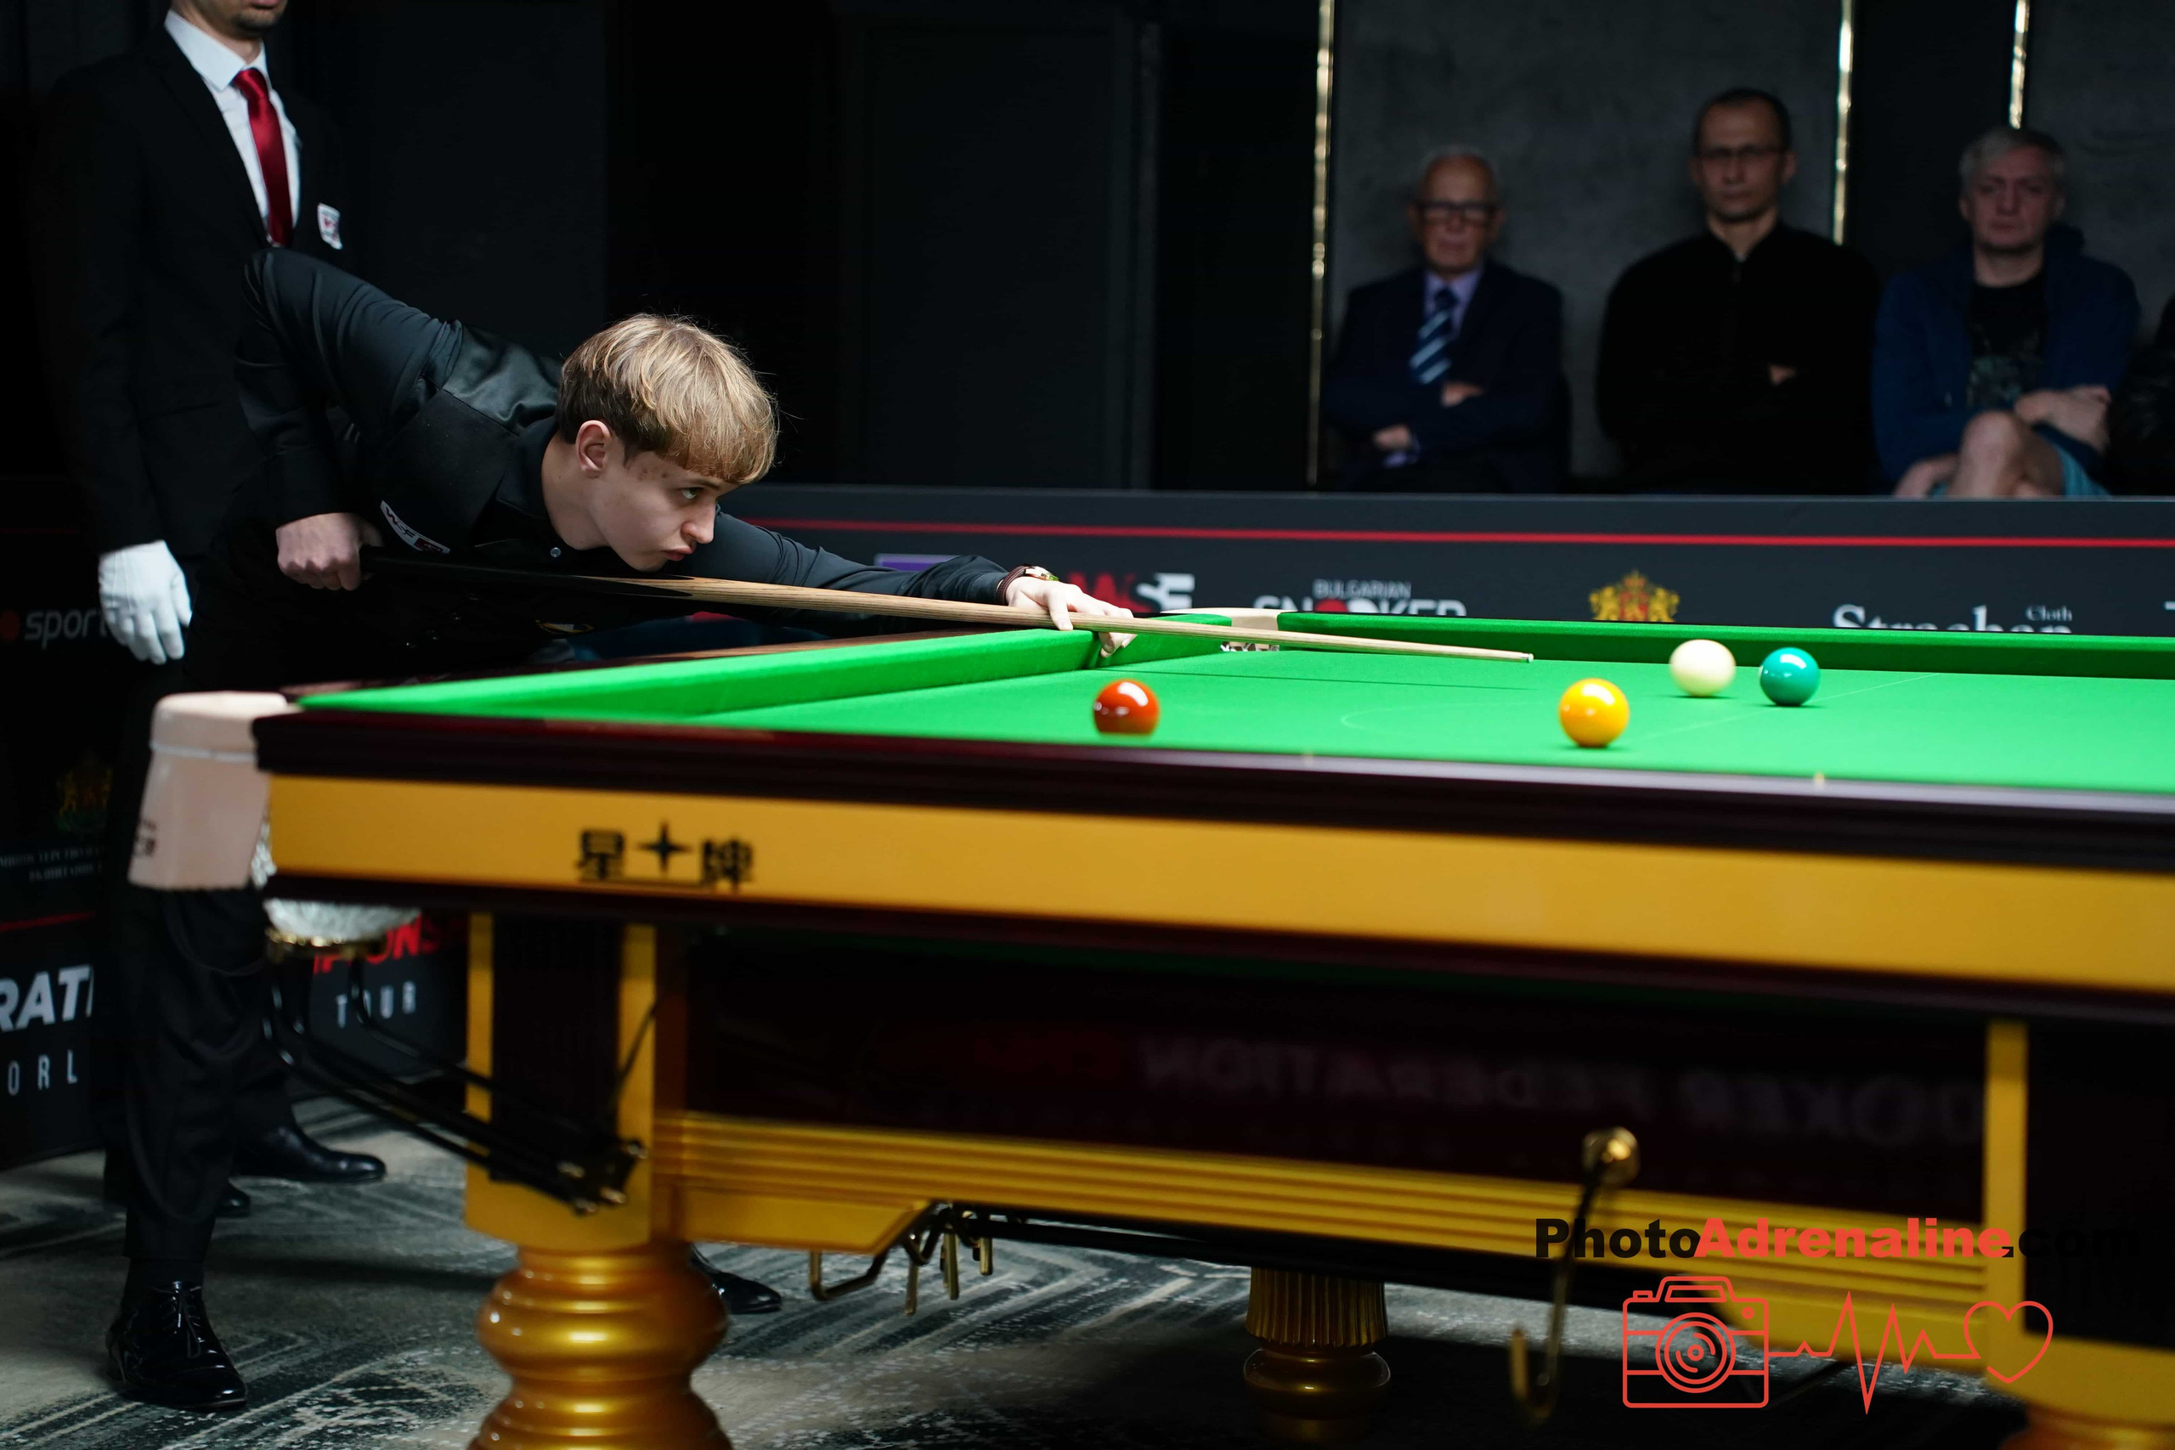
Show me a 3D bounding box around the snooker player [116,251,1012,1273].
[{"bbox_3d":[-0.417,0.110,4.933,1.270,1.250,0.800,4,5,39],"label":"snooker player"}]

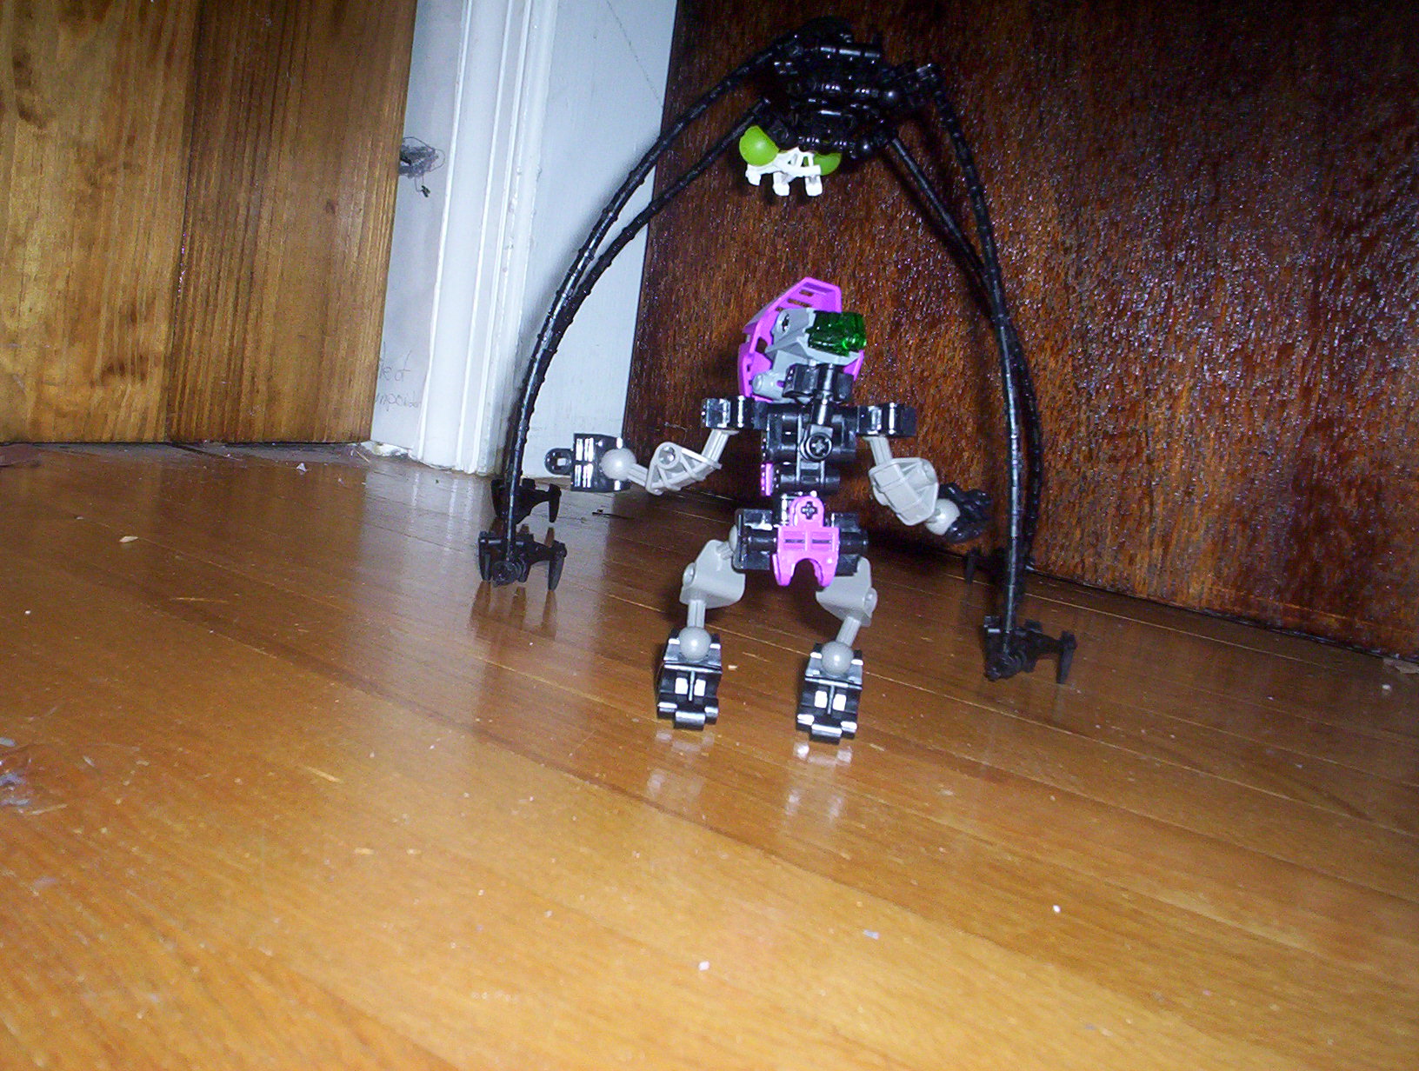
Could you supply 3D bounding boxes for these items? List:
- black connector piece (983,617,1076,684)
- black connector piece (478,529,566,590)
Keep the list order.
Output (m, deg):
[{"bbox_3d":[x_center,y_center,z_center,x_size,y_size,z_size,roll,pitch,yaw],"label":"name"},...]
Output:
[{"bbox_3d":[0.119,0.043,0.583,0.035,0.022,0.024,8,9,0],"label":"black connector piece"},{"bbox_3d":[-0.074,0.009,0.620,0.035,0.022,0.024,8,9,0],"label":"black connector piece"}]

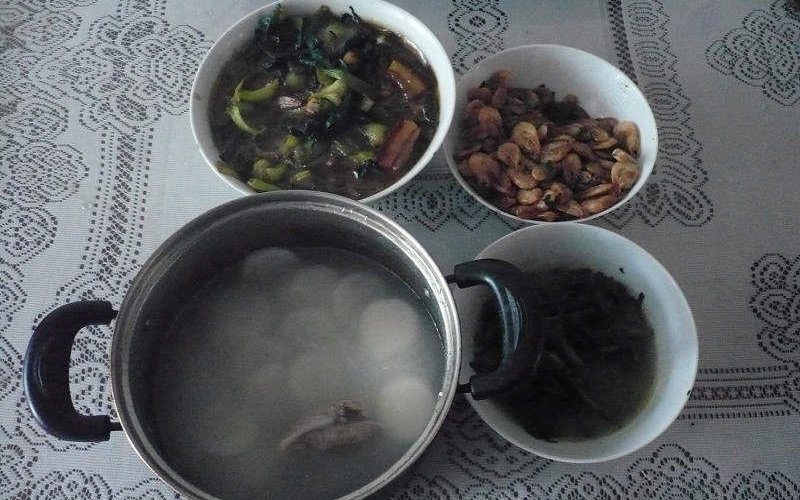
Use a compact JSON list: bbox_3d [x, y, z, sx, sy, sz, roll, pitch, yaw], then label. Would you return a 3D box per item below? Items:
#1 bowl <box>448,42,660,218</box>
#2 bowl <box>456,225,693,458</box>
[{"bbox_3d":[0.118,-0.081,0.668,0.169,0.067,0.169,0,64,0],"label":"bowl"},{"bbox_3d":[0.119,0.073,0.591,0.173,0.068,0.173,0,64,0],"label":"bowl"}]

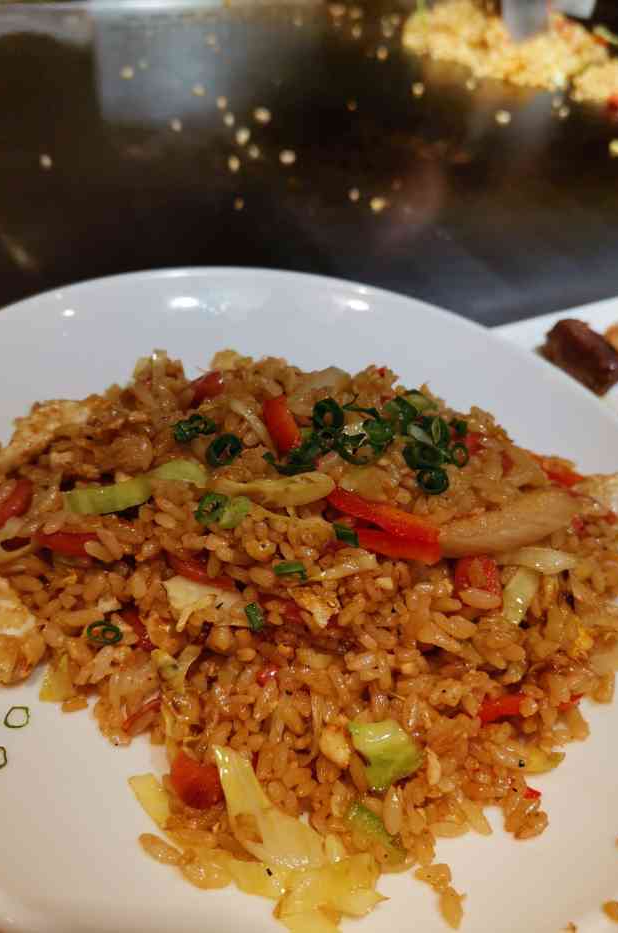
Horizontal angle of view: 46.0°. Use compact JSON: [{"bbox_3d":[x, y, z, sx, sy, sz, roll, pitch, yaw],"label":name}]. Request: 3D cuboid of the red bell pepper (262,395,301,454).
[{"bbox_3d":[-0.007,-0.011,0.191,0.008,0.007,0.020,-3,43,-13],"label":"red bell pepper"}]

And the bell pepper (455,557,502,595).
[{"bbox_3d":[0.041,0.027,0.176,0.010,0.008,0.007,2,42,-7],"label":"bell pepper"}]

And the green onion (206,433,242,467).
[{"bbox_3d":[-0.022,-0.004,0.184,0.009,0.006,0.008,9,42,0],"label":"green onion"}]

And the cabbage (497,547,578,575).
[{"bbox_3d":[0.067,0.028,0.214,0.022,0.005,0.007,0,42,-12],"label":"cabbage"}]

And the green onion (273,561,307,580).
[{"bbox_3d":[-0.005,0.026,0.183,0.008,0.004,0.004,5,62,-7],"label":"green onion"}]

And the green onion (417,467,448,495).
[{"bbox_3d":[0.036,0.004,0.208,0.009,0.005,0.008,6,41,-5],"label":"green onion"}]

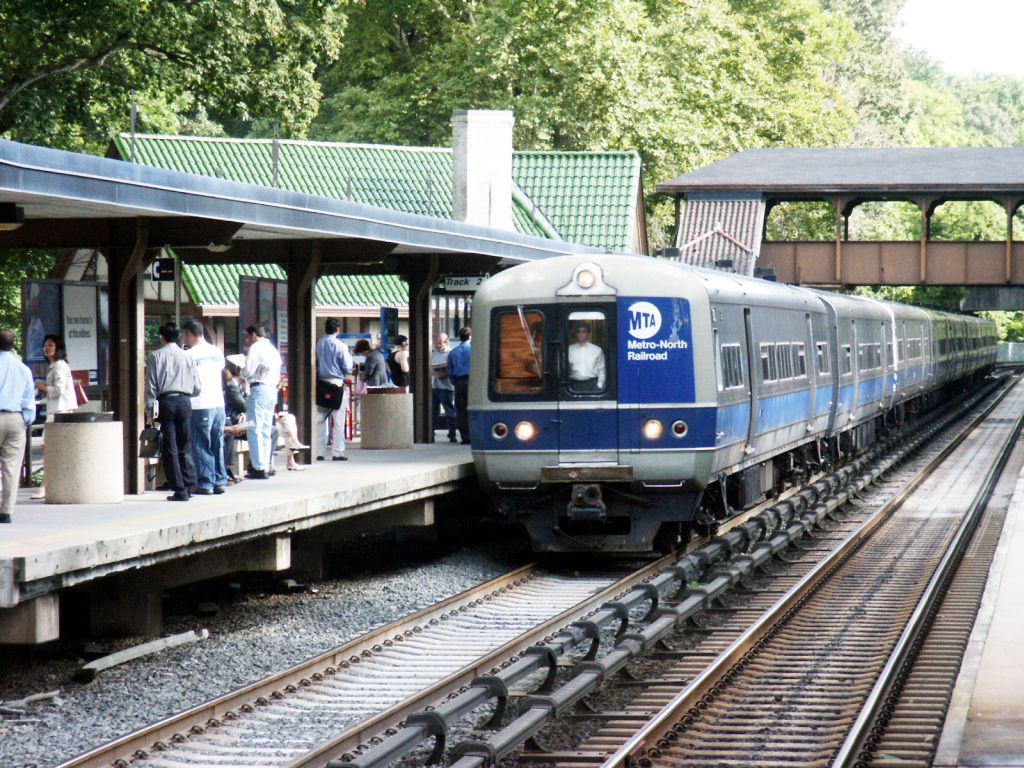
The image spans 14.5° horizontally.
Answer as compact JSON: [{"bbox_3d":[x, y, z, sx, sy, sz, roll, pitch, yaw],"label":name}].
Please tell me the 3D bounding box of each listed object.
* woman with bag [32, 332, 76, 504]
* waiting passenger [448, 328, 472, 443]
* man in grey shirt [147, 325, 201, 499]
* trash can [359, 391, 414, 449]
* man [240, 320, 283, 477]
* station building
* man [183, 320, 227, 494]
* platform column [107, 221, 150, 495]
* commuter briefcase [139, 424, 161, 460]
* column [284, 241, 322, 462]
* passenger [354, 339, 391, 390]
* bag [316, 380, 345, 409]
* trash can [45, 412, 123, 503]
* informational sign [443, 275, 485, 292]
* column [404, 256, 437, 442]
[{"bbox_3d":[-4.628,0.314,40.708,0.460,1.660,0.460,0,1,-18],"label":"woman with bag"},{"bbox_3d":[-0.743,0.029,60.969,0.490,1.770,0.310,0,1,18],"label":"waiting passenger"},{"bbox_3d":[-3.419,0.254,40.707,0.530,1.780,0.380,0,1,-18],"label":"man in grey shirt"},{"bbox_3d":[-1.811,0.507,58.531,0.775,0.870,0.775,0,1,0],"label":"trash can"},{"bbox_3d":[-2.914,0.179,46.806,0.400,1.770,0.500,1,1,37],"label":"man"},{"bbox_3d":[-4.196,-2.481,102.024,15.000,7.200,7.800,-1,1,-44],"label":"station building"},{"bbox_3d":[-3.170,0.241,41.604,0.480,1.790,0.320,0,1,-24],"label":"man"},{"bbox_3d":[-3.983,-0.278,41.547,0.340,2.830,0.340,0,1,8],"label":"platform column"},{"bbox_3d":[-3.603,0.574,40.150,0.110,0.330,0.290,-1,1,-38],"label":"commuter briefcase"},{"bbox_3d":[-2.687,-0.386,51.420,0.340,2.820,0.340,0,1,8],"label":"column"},{"bbox_3d":[-2.118,0.100,61.307,0.500,1.550,0.480,0,1,7],"label":"passenger"},{"bbox_3d":[-2.389,0.144,52.800,0.400,0.320,0.150,9,1,-3],"label":"bag"},{"bbox_3d":[-4.195,0.721,39.472,0.775,0.880,0.775,0,1,0],"label":"trash can"},{"bbox_3d":[-0.703,-1.496,60.186,0.630,0.240,0.060,0,1,8],"label":"informational sign"},{"bbox_3d":[-1.363,-0.516,60.598,0.450,2.800,0.360,0,1,8],"label":"column"}]

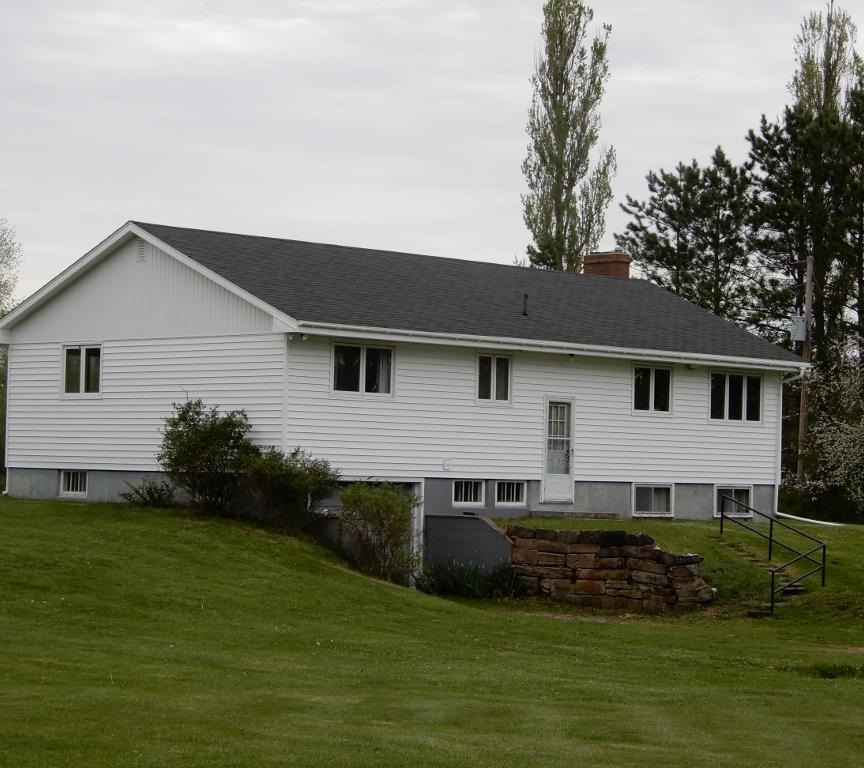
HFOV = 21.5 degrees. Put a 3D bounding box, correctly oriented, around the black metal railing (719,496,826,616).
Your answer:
[{"bbox_3d":[5.790,3.100,41.750,1.550,2.060,2.650,3,-3,-40],"label":"black metal railing"}]

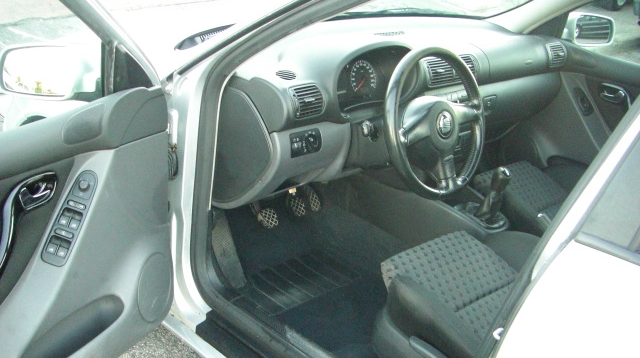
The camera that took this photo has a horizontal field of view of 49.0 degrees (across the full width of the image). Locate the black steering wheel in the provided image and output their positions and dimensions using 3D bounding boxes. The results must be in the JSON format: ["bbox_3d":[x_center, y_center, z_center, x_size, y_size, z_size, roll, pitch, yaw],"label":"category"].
[{"bbox_3d":[0.283,-0.138,1.763,0.375,0.375,0.100,-16,9,-40],"label":"black steering wheel"}]

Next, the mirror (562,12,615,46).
[{"bbox_3d":[1.047,-0.587,2.740,0.190,0.130,0.095,-4,21,-17],"label":"mirror"}]

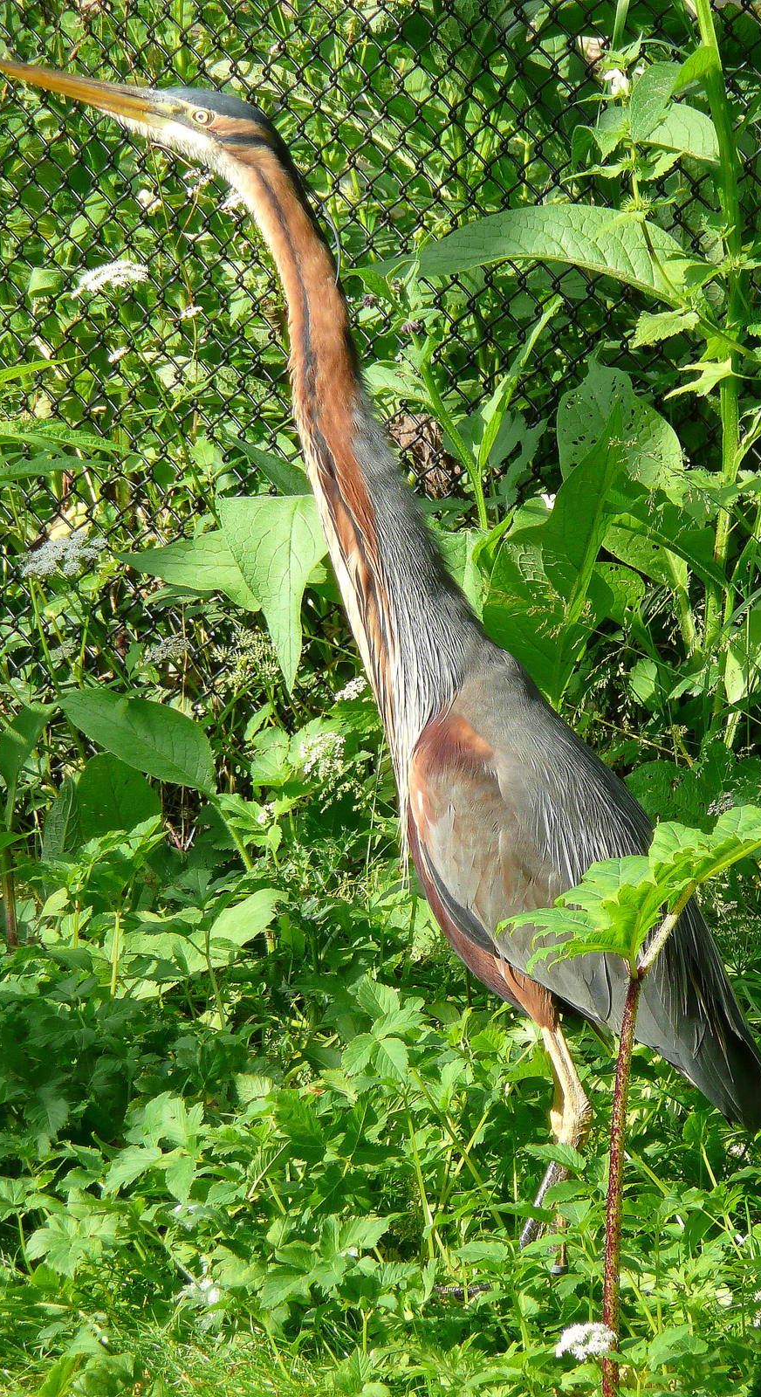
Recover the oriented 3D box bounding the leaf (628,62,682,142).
[{"bbox_3d":[0.213,-0.462,8.750,0.044,0.063,0.035,-1,8,0],"label":"leaf"}]

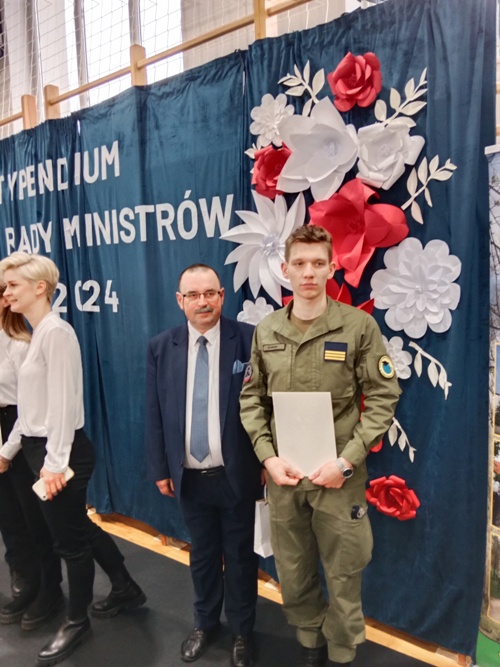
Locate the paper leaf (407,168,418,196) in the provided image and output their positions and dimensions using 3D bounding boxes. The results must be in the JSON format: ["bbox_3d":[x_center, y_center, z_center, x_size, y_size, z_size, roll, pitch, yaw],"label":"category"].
[{"bbox_3d":[0.644,-0.598,1.982,0.035,0.106,0.016,6,10,35],"label":"paper leaf"}]

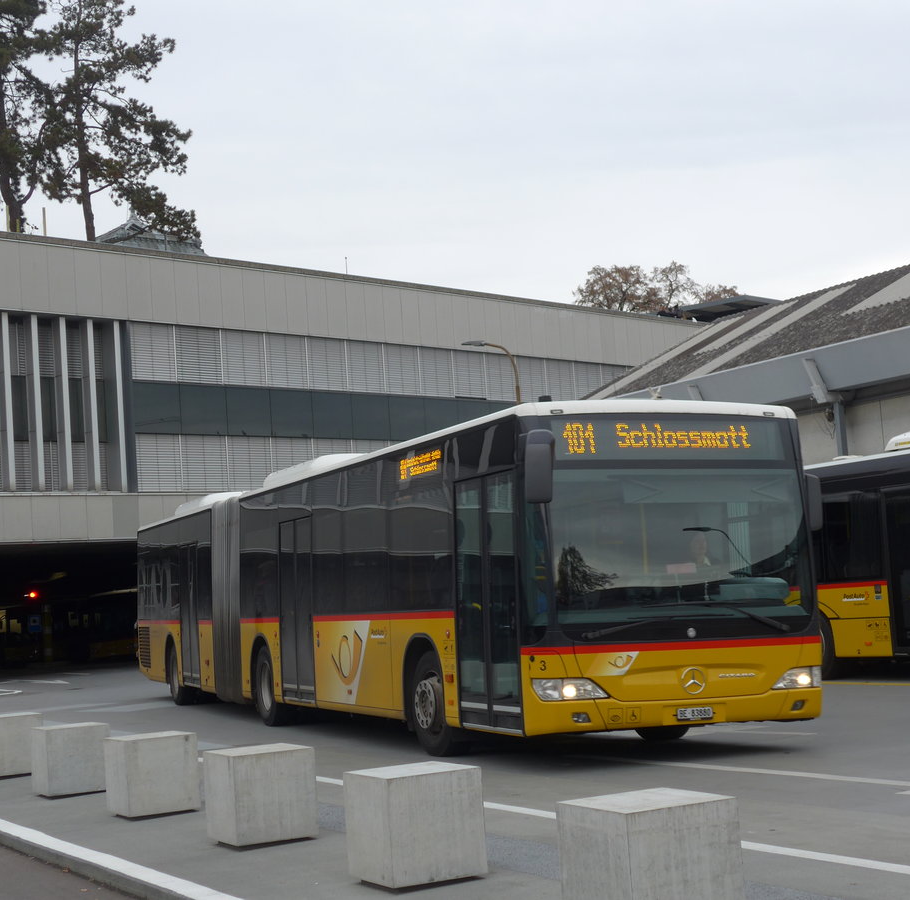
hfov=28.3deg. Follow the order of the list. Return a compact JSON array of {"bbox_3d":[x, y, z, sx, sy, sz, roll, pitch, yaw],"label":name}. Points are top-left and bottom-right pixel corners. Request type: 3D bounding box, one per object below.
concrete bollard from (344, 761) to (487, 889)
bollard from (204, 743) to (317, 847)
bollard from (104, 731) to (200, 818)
[{"bbox_3d":[-0.191,1.795,8.655,0.496,0.512,0.477,-1,-5,-29],"label":"concrete bollard"},{"bbox_3d":[-1.125,2.000,10.459,0.496,0.512,0.477,-1,-5,-28],"label":"bollard"},{"bbox_3d":[-2.054,2.200,12.227,0.496,0.512,0.477,-1,-5,-28],"label":"bollard"}]

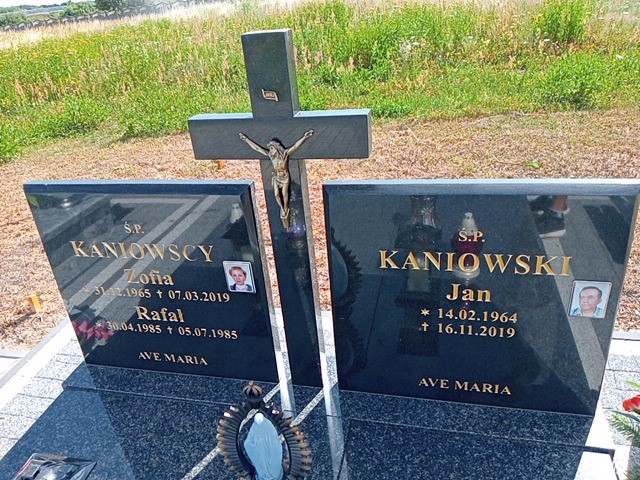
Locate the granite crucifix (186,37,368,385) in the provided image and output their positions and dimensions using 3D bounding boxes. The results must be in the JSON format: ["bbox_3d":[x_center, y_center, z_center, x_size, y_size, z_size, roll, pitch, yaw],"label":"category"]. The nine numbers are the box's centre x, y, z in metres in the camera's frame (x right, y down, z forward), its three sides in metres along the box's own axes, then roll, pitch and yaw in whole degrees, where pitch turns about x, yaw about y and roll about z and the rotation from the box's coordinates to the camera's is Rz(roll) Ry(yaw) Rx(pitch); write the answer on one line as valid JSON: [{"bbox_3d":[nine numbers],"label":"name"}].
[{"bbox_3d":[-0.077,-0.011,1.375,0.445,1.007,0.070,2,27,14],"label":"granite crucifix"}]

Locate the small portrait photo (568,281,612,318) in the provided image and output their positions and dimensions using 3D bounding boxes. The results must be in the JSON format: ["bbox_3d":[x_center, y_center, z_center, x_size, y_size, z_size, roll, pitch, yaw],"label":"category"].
[{"bbox_3d":[0.646,0.146,1.236,0.081,0.100,0.010,2,27,14],"label":"small portrait photo"}]

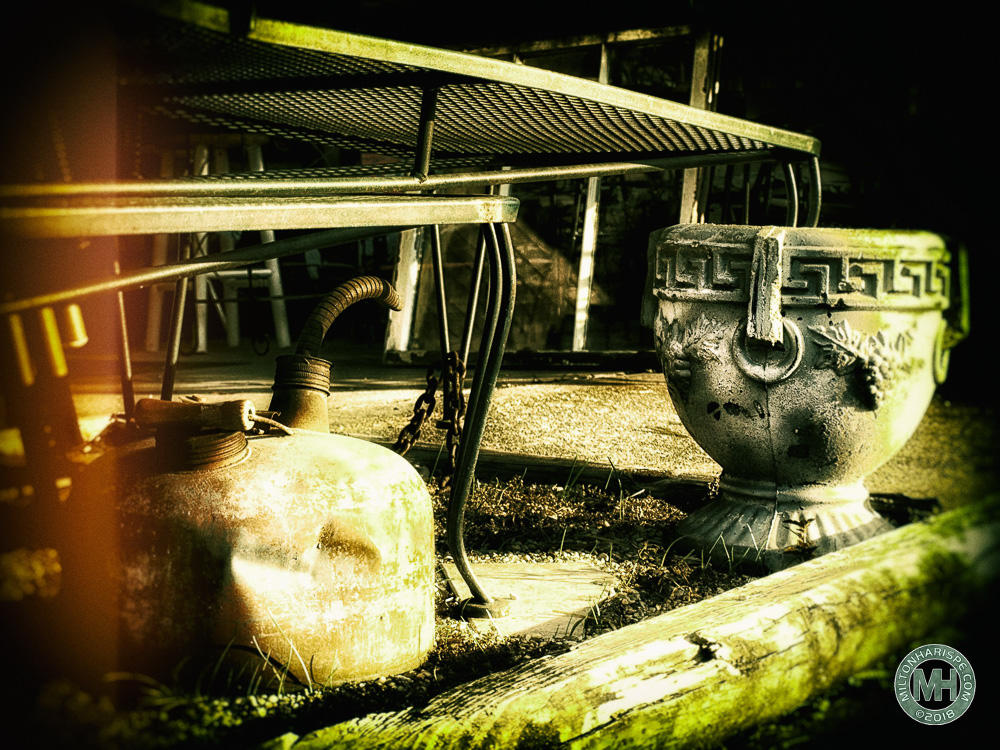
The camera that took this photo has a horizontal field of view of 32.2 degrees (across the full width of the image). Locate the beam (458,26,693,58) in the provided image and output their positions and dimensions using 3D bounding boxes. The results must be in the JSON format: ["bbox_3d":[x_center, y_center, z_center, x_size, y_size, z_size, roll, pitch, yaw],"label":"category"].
[{"bbox_3d":[0.148,-0.761,3.975,0.701,0.032,0.037,4,6,40],"label":"beam"}]

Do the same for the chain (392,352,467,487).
[{"bbox_3d":[-0.111,0.068,2.650,0.115,0.205,0.100,2,6,9],"label":"chain"}]

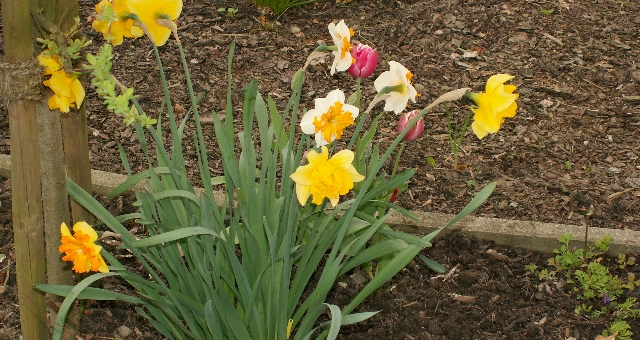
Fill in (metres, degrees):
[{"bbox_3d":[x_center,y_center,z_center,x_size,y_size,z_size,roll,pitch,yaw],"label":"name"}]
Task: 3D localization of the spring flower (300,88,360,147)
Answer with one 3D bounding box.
[{"bbox_3d":[0.012,-0.068,1.670,0.076,0.074,0.042,-4,20,-11],"label":"spring flower"}]

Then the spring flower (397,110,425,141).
[{"bbox_3d":[0.139,-0.068,1.980,0.045,0.050,0.045,0,20,0],"label":"spring flower"}]

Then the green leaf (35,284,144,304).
[{"bbox_3d":[-0.310,0.167,1.740,0.146,0.022,0.040,0,20,0],"label":"green leaf"}]

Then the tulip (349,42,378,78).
[{"bbox_3d":[0.067,-0.168,1.980,0.047,0.056,0.047,0,20,0],"label":"tulip"}]

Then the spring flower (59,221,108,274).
[{"bbox_3d":[-0.323,0.106,1.770,0.068,0.073,0.048,10,31,26],"label":"spring flower"}]

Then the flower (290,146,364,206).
[{"bbox_3d":[0.009,0.008,1.610,0.090,0.076,0.048,-3,23,-8],"label":"flower"}]

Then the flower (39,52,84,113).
[{"bbox_3d":[-0.342,-0.114,1.710,0.050,0.072,0.072,-23,8,28],"label":"flower"}]

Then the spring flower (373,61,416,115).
[{"bbox_3d":[0.098,-0.109,1.710,0.042,0.070,0.066,-20,28,-37],"label":"spring flower"}]

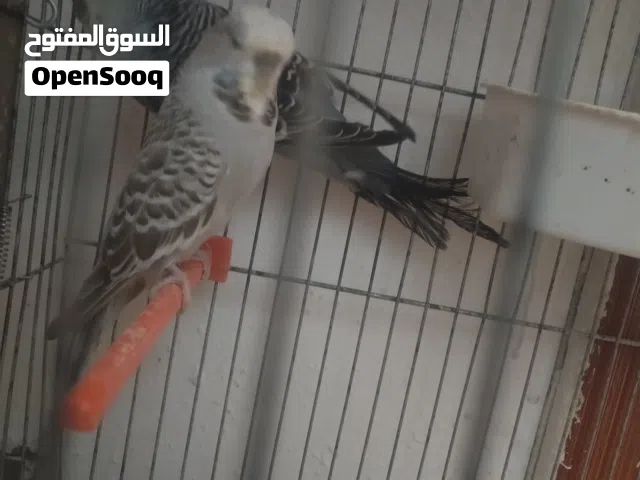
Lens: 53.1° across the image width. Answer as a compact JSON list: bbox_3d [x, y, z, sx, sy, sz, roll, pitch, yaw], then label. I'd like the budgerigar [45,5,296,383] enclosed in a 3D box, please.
[{"bbox_3d":[-0.063,-0.013,0.257,0.084,0.165,0.055,12,7,12],"label":"budgerigar"}]

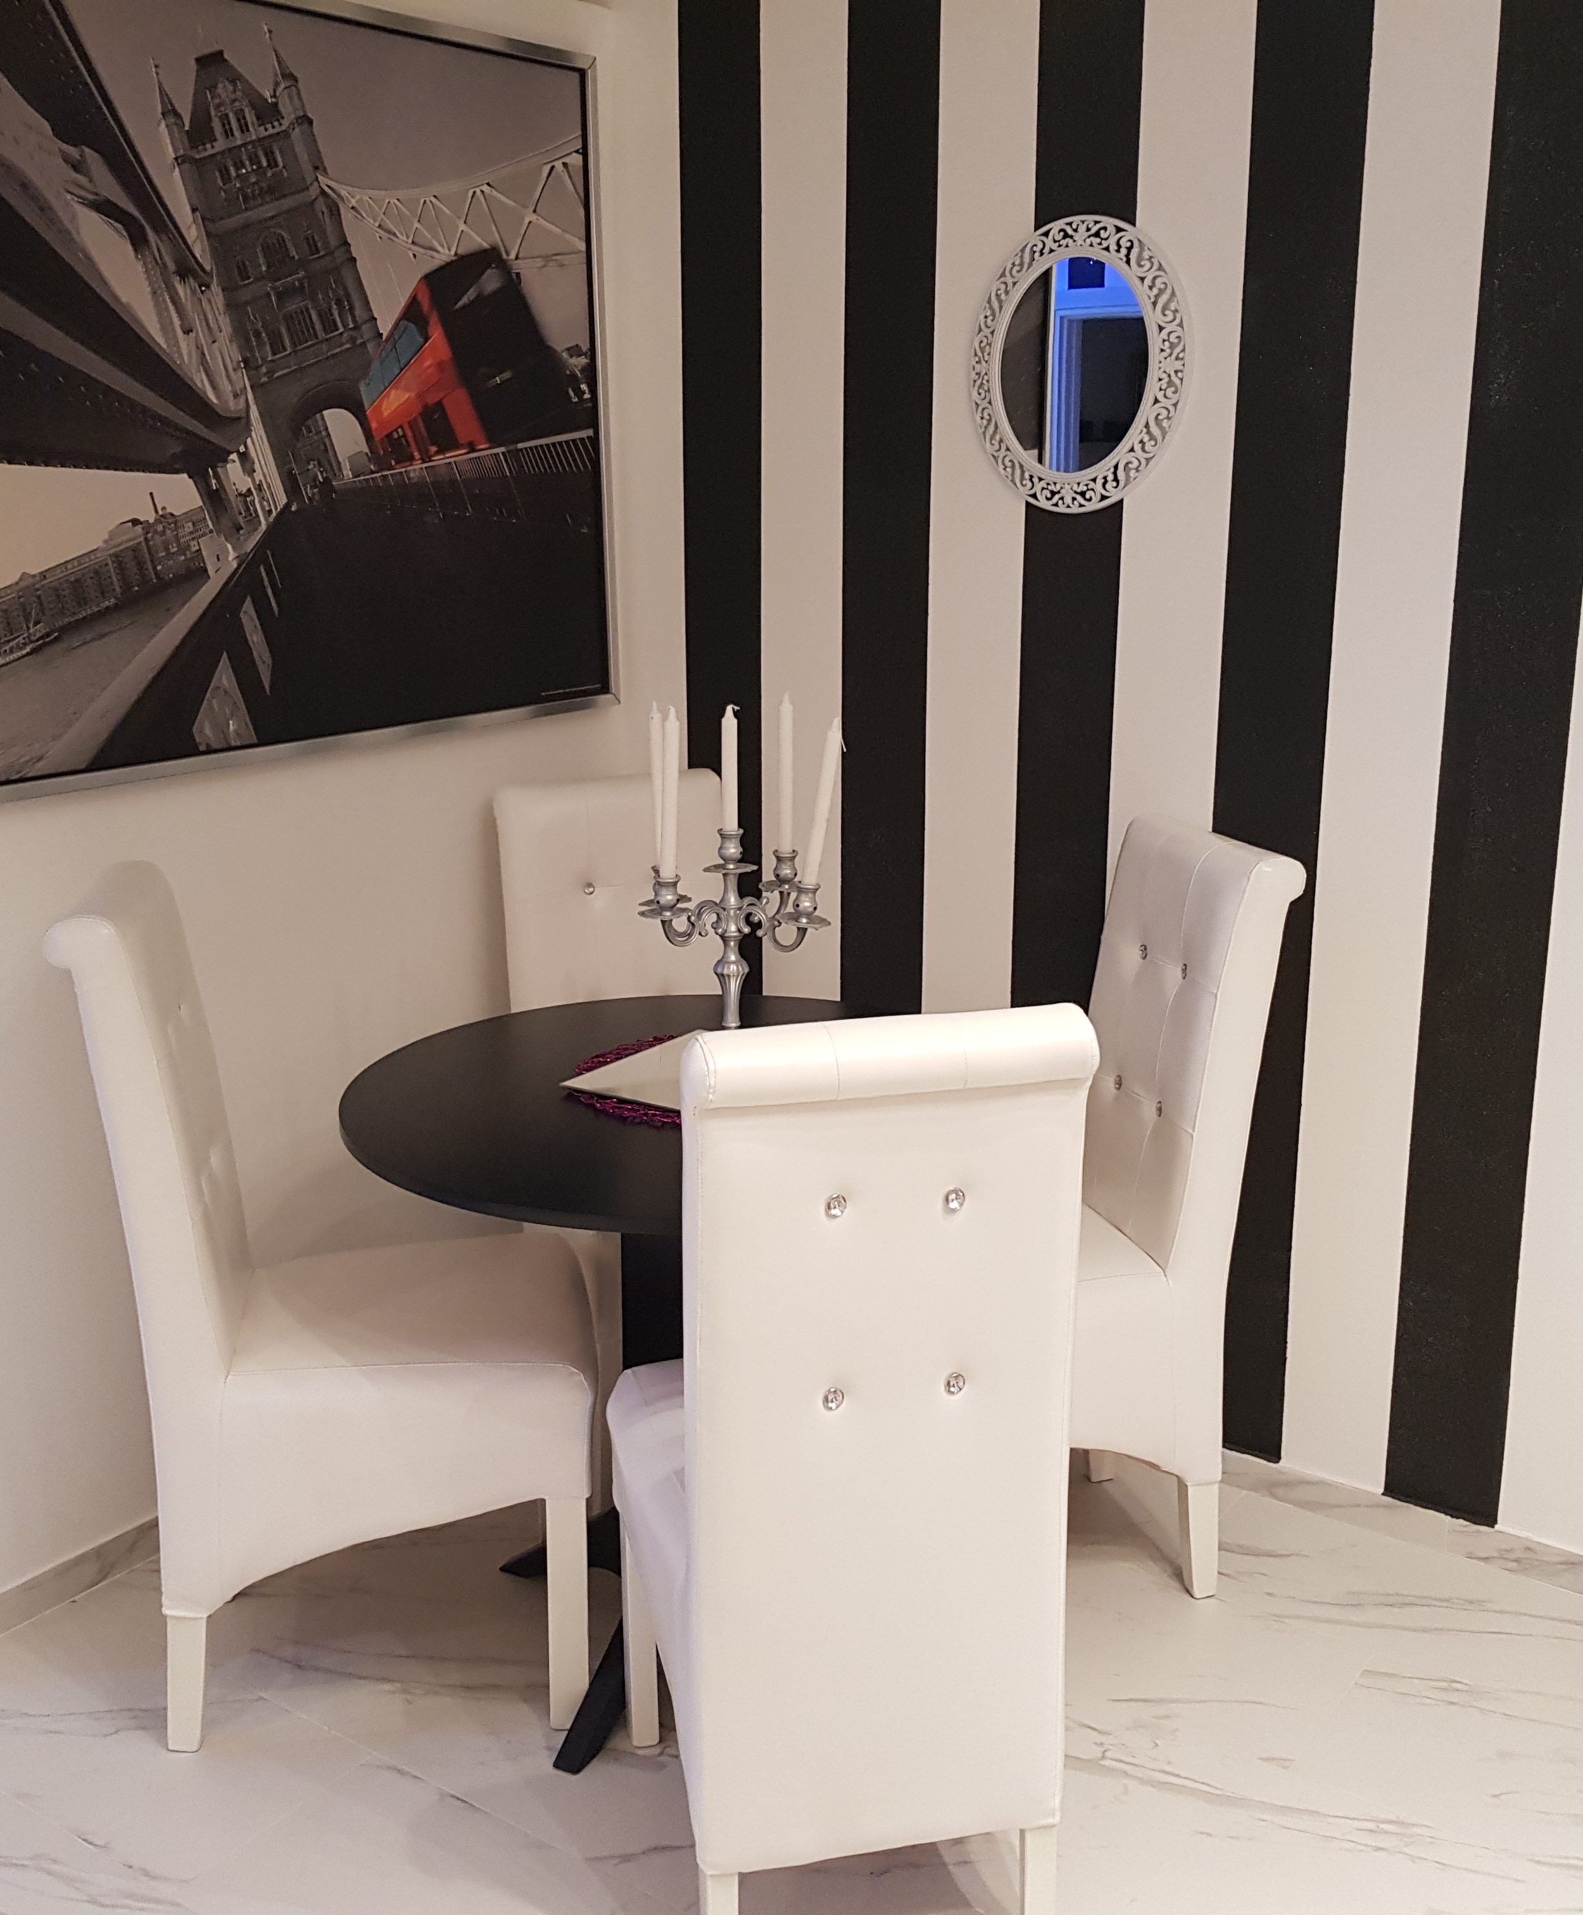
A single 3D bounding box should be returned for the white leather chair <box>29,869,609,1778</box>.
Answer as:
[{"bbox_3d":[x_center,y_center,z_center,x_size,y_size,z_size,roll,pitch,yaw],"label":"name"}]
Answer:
[{"bbox_3d":[-0.538,0.408,2.386,0.576,1.025,0.415,-1,13,-5],"label":"white leather chair"}]

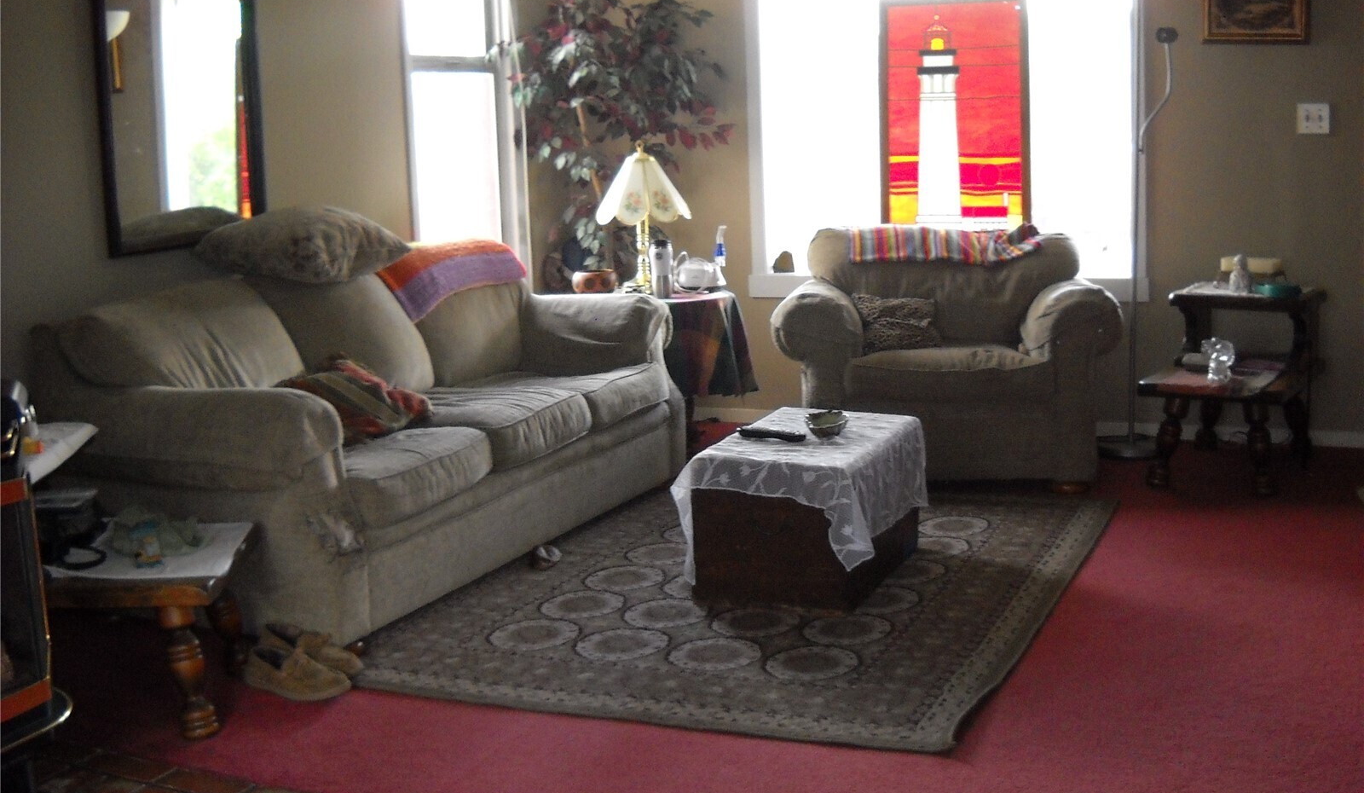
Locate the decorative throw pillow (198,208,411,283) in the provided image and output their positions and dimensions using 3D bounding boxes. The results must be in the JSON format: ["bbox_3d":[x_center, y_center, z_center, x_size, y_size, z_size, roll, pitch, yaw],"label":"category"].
[{"bbox_3d":[-1.064,-0.432,4.533,0.450,0.190,0.460,2,10,24],"label":"decorative throw pillow"}]

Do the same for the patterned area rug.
[{"bbox_3d":[0.259,0.482,4.446,1.550,0.018,2.288,2,10,24],"label":"patterned area rug"}]

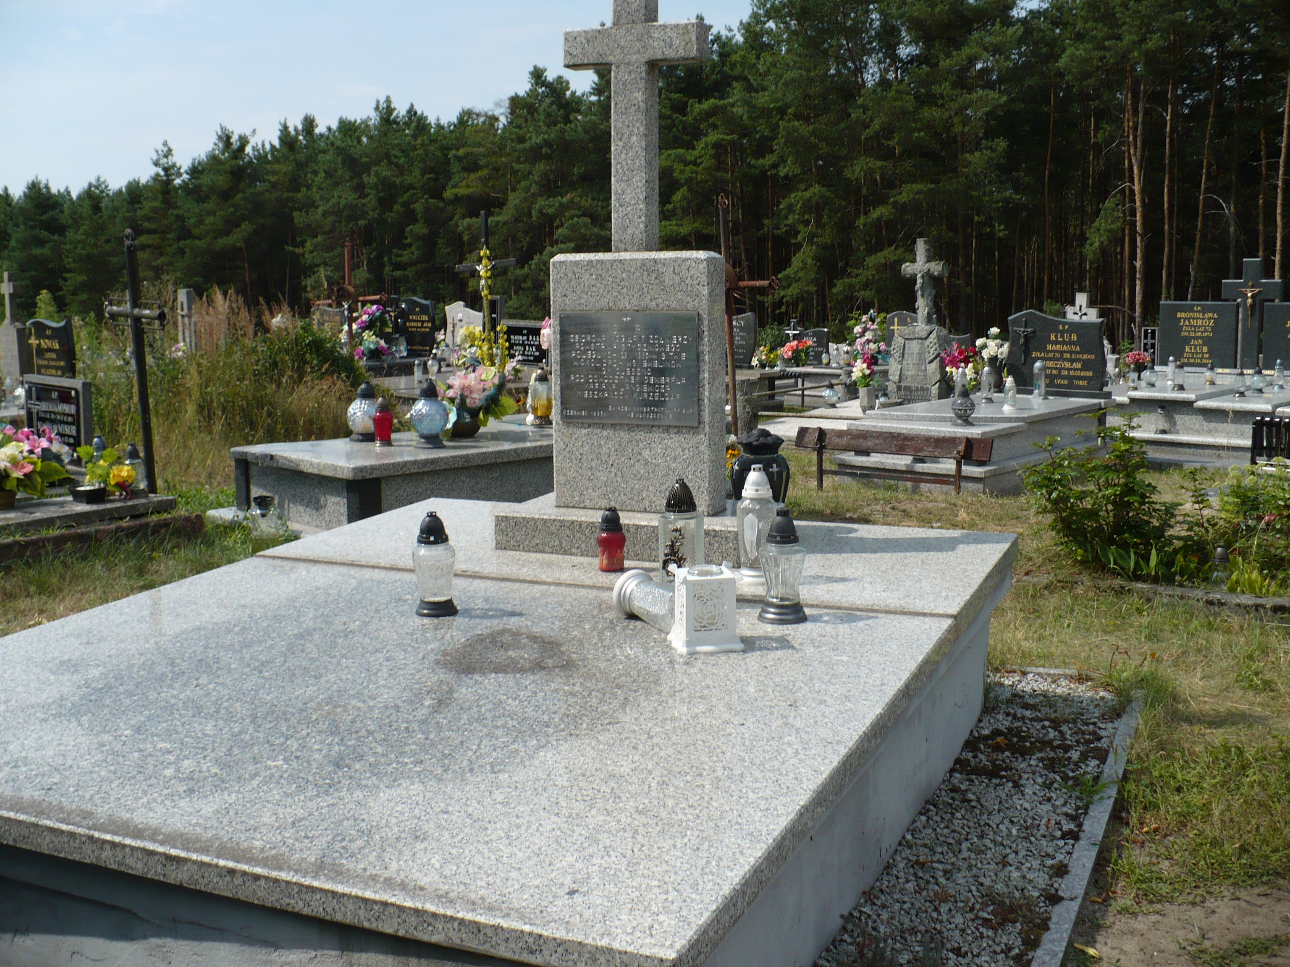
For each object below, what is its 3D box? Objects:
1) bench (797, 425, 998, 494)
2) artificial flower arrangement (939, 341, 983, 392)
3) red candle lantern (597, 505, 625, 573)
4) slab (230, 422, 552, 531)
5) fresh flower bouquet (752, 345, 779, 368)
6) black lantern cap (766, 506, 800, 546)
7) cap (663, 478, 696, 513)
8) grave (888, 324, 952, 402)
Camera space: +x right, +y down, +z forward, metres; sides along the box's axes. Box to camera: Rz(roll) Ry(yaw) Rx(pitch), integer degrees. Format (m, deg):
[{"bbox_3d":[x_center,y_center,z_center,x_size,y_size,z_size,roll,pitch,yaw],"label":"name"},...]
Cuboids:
[{"bbox_3d":[1.479,-0.103,8.290,1.287,0.398,0.220,6,10,37],"label":"bench"},{"bbox_3d":[2.724,-1.006,11.871,0.330,0.390,0.290,7,11,39],"label":"artificial flower arrangement"},{"bbox_3d":[-0.103,0.173,4.267,0.088,0.195,0.088,0,8,0],"label":"red candle lantern"},{"bbox_3d":[-1.033,-0.054,7.718,1.190,0.374,2.150,7,11,44],"label":"slab"},{"bbox_3d":[1.118,-1.183,12.800,0.250,0.215,0.200,8,13,42],"label":"fresh flower bouquet"},{"bbox_3d":[0.337,0.101,3.360,0.080,0.084,0.080,-1,9,0],"label":"black lantern cap"},{"bbox_3d":[0.089,0.030,3.416,0.080,0.083,0.080,0,8,0],"label":"cap"},{"bbox_3d":[2.295,-0.996,11.500,0.470,0.650,0.250,8,13,42],"label":"grave"}]

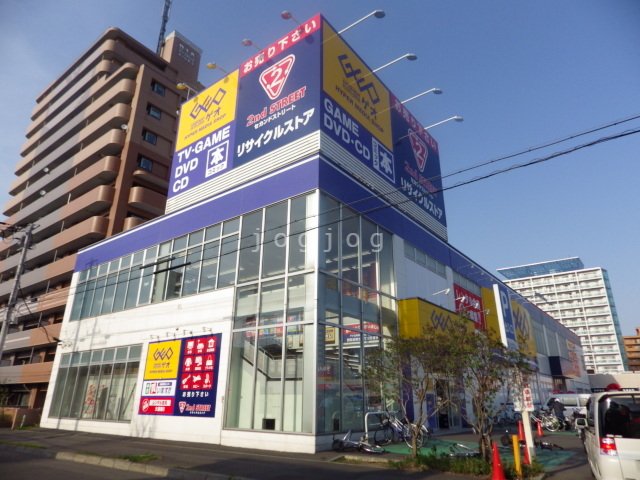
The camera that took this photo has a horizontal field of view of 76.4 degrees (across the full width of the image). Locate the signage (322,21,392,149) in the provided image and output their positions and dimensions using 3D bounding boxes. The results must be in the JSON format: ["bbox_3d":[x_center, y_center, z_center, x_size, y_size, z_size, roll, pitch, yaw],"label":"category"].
[{"bbox_3d":[2.038,-7.338,20.096,0.200,3.900,6.100,-15,-25,35],"label":"signage"}]

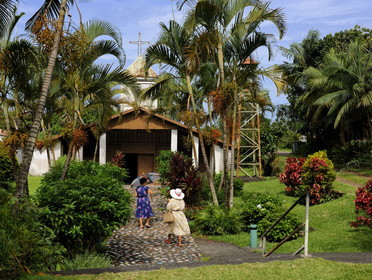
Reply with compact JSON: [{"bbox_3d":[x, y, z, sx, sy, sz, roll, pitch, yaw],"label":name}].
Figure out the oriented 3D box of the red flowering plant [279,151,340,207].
[{"bbox_3d":[5.800,1.650,21.800,2.700,2.500,2.300,0,1,0],"label":"red flowering plant"}]

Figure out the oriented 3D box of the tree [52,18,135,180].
[{"bbox_3d":[-3.730,-0.950,19.000,3.400,7.900,3.200,0,1,0],"label":"tree"}]

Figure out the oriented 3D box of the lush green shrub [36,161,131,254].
[{"bbox_3d":[-2.920,1.780,13.300,2.650,2.400,2.400,0,1,0],"label":"lush green shrub"}]

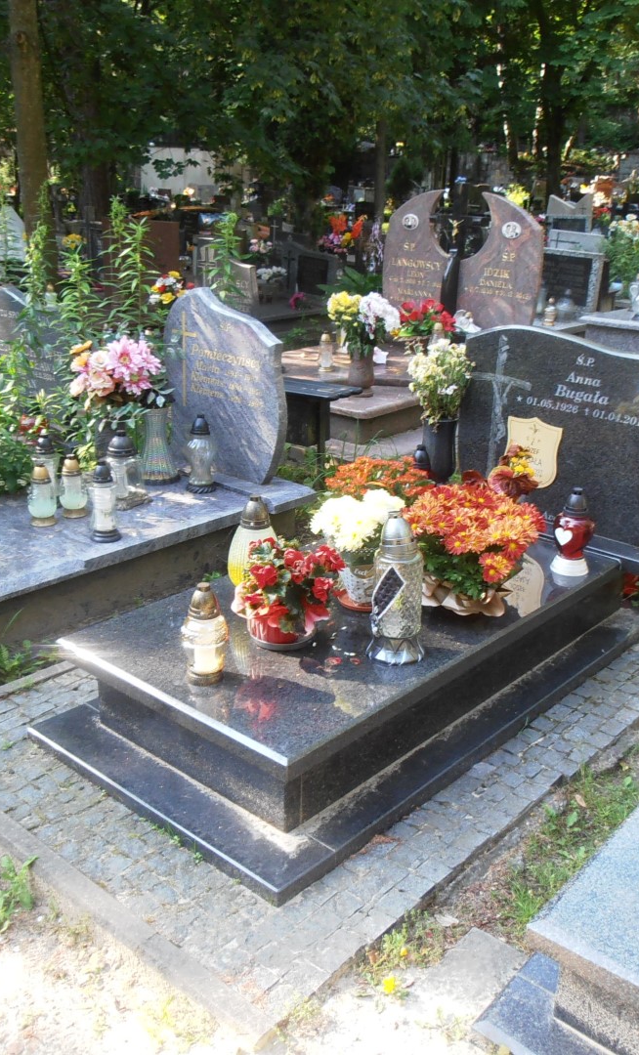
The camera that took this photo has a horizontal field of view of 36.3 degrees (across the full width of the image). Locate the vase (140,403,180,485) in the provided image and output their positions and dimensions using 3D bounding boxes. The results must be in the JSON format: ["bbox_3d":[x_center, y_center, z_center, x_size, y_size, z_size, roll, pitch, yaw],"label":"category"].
[{"bbox_3d":[-0.679,-0.353,4.133,0.168,0.330,0.168,-2,21,-9],"label":"vase"}]

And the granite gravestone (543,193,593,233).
[{"bbox_3d":[2.575,-3.115,10.000,0.520,0.700,0.150,17,26,39],"label":"granite gravestone"}]

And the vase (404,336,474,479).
[{"bbox_3d":[0.483,-0.448,3.918,0.260,0.610,0.250,2,20,7],"label":"vase"}]

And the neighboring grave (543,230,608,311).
[{"bbox_3d":[2.085,-2.136,8.088,0.615,0.636,0.100,17,26,39],"label":"neighboring grave"}]

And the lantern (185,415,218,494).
[{"bbox_3d":[-0.508,-0.315,4.201,0.130,0.313,0.130,-3,20,-7],"label":"lantern"}]

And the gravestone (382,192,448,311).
[{"bbox_3d":[0.739,-1.892,7.004,0.598,1.015,0.121,18,26,38],"label":"gravestone"}]

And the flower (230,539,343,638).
[{"bbox_3d":[-0.087,0.174,2.712,0.295,0.275,0.270,-1,20,-2],"label":"flower"}]

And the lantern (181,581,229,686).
[{"bbox_3d":[-0.293,0.269,2.471,0.113,0.264,0.113,-3,20,-7],"label":"lantern"}]

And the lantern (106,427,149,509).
[{"bbox_3d":[-0.778,-0.247,3.893,0.145,0.285,0.145,18,25,38],"label":"lantern"}]

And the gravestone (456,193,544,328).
[{"bbox_3d":[1.189,-1.640,6.409,0.624,1.044,0.120,17,26,40],"label":"gravestone"}]

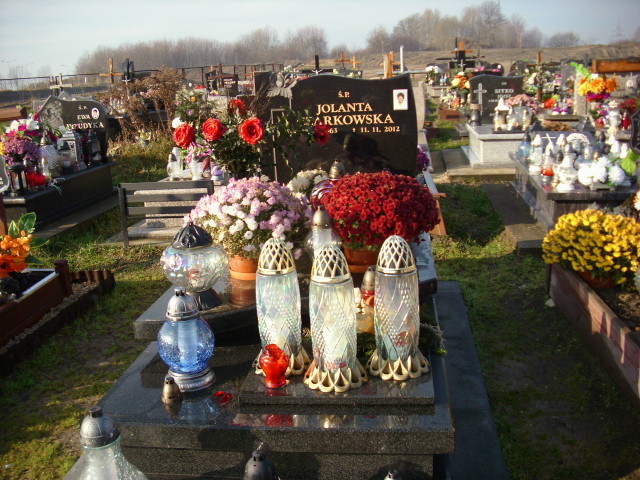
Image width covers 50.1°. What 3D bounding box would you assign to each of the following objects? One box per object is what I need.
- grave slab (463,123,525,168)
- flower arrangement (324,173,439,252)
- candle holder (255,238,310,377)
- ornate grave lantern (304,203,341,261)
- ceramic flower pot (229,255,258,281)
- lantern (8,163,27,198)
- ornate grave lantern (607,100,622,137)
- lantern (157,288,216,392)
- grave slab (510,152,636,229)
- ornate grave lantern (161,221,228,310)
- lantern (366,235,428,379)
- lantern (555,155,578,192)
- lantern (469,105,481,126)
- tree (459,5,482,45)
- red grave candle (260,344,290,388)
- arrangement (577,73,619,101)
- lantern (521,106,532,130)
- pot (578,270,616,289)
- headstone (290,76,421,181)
[{"bbox_3d":[2.646,-1.430,9.953,0.980,0.385,2.100,-1,14,8],"label":"grave slab"},{"bbox_3d":[0.214,-0.089,2.529,0.430,0.300,0.400,0,15,7],"label":"flower arrangement"},{"bbox_3d":[-0.112,0.179,1.924,0.161,0.374,0.161,0,15,7],"label":"candle holder"},{"bbox_3d":[0.015,0.006,2.449,0.141,0.261,0.141,0,15,7],"label":"ornate grave lantern"},{"bbox_3d":[-0.279,0.077,2.682,0.156,0.130,0.156,-3,14,1],"label":"ceramic flower pot"},{"bbox_3d":[-2.537,-0.505,5.696,0.155,0.248,0.155,0,15,7],"label":"lantern"},{"bbox_3d":[3.288,-1.354,7.641,0.152,0.399,0.152,0,15,7],"label":"ornate grave lantern"},{"bbox_3d":[-0.402,0.289,2.045,0.173,0.293,0.173,-1,14,8],"label":"lantern"},{"bbox_3d":[2.573,-0.561,6.690,1.160,0.307,2.623,-1,14,8],"label":"grave slab"},{"bbox_3d":[-0.424,0.078,2.357,0.235,0.290,0.235,-1,14,7],"label":"ornate grave lantern"},{"bbox_3d":[0.233,0.192,2.048,0.188,0.417,0.188,0,15,7],"label":"lantern"},{"bbox_3d":[1.820,-0.492,5.034,0.149,0.263,0.149,0,15,7],"label":"lantern"},{"bbox_3d":[2.159,-1.721,9.440,0.145,0.293,0.145,0,15,7],"label":"lantern"},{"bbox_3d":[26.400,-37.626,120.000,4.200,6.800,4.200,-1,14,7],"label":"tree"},{"bbox_3d":[-0.133,0.347,1.902,0.082,0.117,0.082,-1,14,7],"label":"red grave candle"},{"bbox_3d":[3.461,-1.889,8.532,0.540,0.370,0.420,-1,14,8],"label":"arrangement"},{"bbox_3d":[2.493,-1.466,8.258,0.150,0.286,0.150,-1,14,7],"label":"lantern"},{"bbox_3d":[1.427,0.148,3.455,0.200,0.150,0.200,0,15,7],"label":"pot"},{"bbox_3d":[0.139,-0.457,3.429,0.691,0.724,0.100,-1,14,7],"label":"headstone"}]

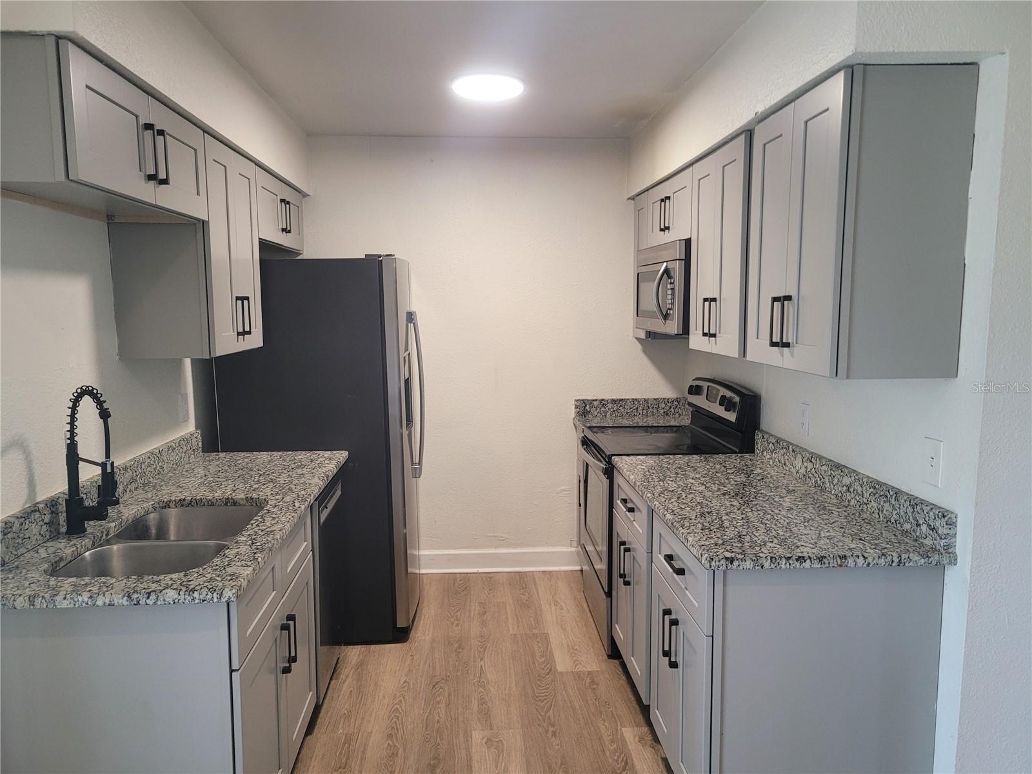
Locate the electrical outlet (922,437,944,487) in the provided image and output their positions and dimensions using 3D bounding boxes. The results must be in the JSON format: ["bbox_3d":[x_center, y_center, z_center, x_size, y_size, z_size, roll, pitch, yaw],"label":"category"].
[{"bbox_3d":[1.121,0.203,2.092,0.008,0.122,0.079,0,6,-4],"label":"electrical outlet"}]

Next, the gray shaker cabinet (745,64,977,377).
[{"bbox_3d":[0.942,-0.438,2.241,0.338,0.764,0.622,0,6,-4],"label":"gray shaker cabinet"}]

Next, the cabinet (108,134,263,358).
[{"bbox_3d":[-1.208,-0.512,2.913,0.328,0.764,0.637,0,6,-4],"label":"cabinet"}]

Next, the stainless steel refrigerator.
[{"bbox_3d":[-0.889,0.257,3.839,0.859,1.732,0.886,0,6,-4],"label":"stainless steel refrigerator"}]

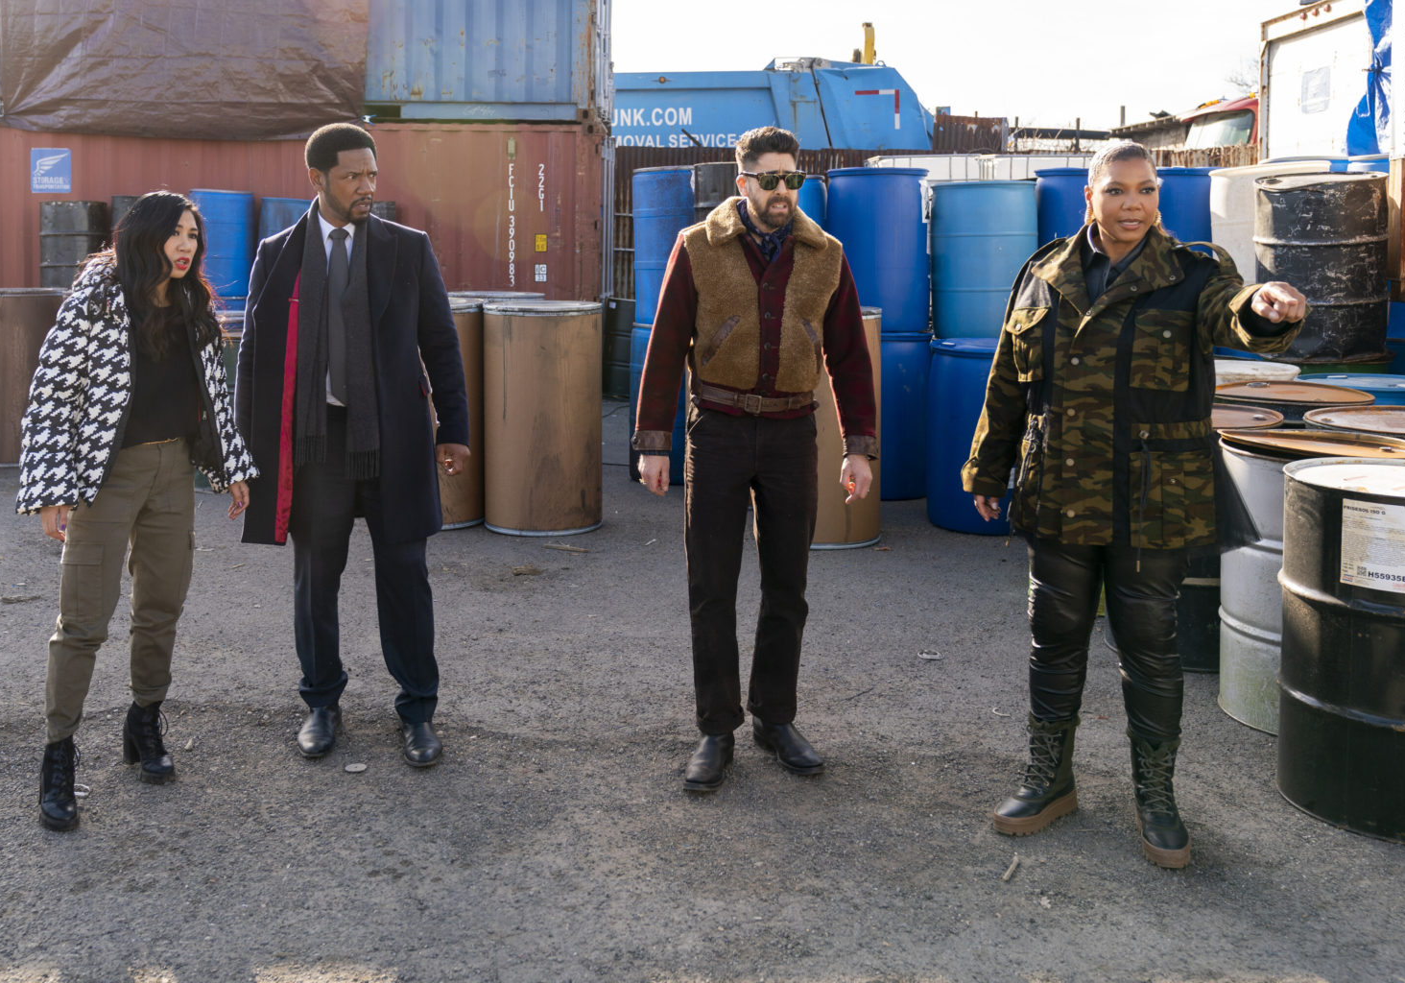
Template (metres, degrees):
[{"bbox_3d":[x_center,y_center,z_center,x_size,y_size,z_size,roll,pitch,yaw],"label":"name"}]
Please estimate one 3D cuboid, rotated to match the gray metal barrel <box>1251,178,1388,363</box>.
[{"bbox_3d":[2.978,-1.072,6.500,0.590,0.880,0.590,0,9,0],"label":"gray metal barrel"}]

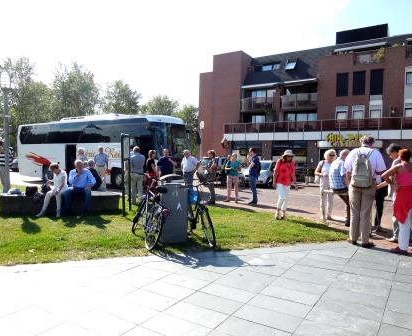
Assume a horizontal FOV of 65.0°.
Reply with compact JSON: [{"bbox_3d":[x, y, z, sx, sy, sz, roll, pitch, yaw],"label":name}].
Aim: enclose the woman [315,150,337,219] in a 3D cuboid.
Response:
[{"bbox_3d":[2.777,0.385,7.550,0.500,1.650,0.380,-1,3,-18],"label":"woman"}]

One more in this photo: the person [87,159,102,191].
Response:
[{"bbox_3d":[-3.043,0.384,8.950,0.700,1.280,0.520,-3,4,-41],"label":"person"}]

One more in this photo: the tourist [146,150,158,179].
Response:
[{"bbox_3d":[-1.621,0.274,9.800,0.380,1.630,0.460,4,5,45],"label":"tourist"}]

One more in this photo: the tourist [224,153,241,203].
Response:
[{"bbox_3d":[0.868,0.331,10.400,0.520,1.630,0.380,1,3,11],"label":"tourist"}]

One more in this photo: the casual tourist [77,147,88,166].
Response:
[{"bbox_3d":[-4.477,0.082,11.700,0.500,1.650,0.360,1,3,18],"label":"casual tourist"}]

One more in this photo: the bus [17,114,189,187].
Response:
[{"bbox_3d":[-6.181,-0.797,17.819,11.250,3.470,2.550,2,2,32],"label":"bus"}]

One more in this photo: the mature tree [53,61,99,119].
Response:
[{"bbox_3d":[-12.340,-4.720,30.833,5.000,10.300,5.000,0,2,-30],"label":"mature tree"}]

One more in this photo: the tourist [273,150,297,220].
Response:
[{"bbox_3d":[1.880,0.412,7.700,0.520,1.660,0.400,0,3,-9],"label":"tourist"}]

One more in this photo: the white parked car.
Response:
[{"bbox_3d":[3.452,0.318,18.695,1.690,1.480,3.900,2,2,32],"label":"white parked car"}]

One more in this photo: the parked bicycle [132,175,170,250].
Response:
[{"bbox_3d":[-0.986,0.732,5.671,0.550,1.100,1.750,11,-2,-21],"label":"parked bicycle"}]

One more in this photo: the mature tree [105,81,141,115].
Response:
[{"bbox_3d":[-7.743,-4.068,30.000,3.800,8.200,3.800,0,3,0],"label":"mature tree"}]

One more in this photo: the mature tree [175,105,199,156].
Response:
[{"bbox_3d":[-2.987,-5.421,56.333,5.400,10.300,5.400,1,2,0],"label":"mature tree"}]

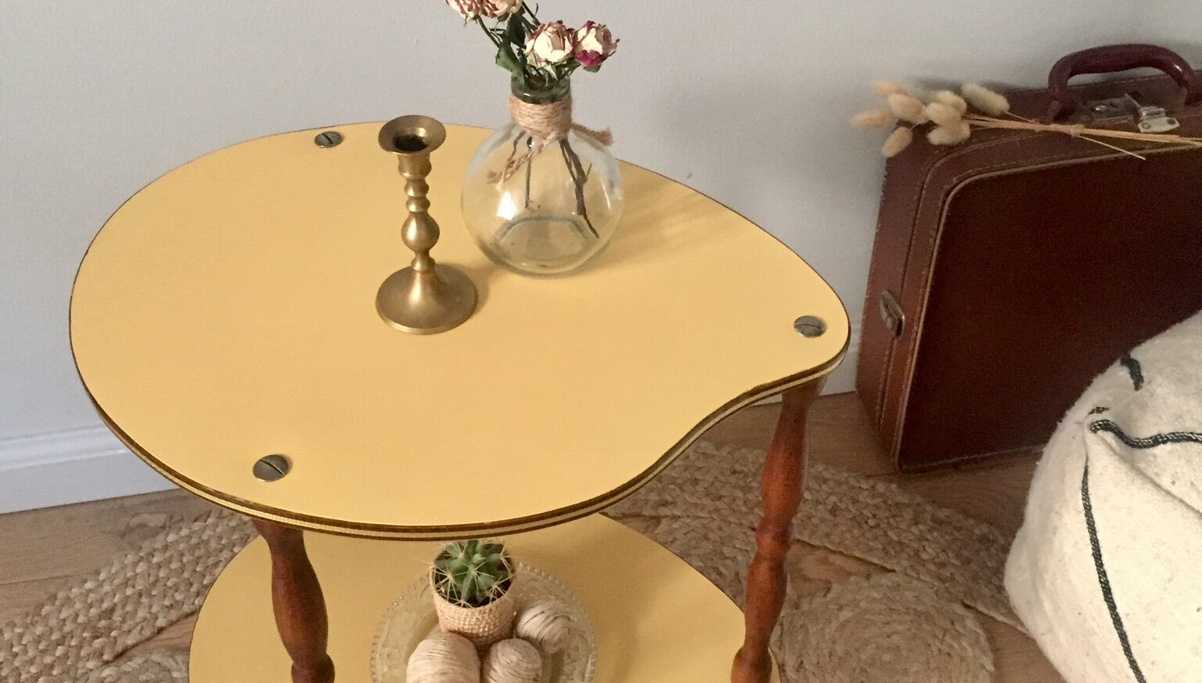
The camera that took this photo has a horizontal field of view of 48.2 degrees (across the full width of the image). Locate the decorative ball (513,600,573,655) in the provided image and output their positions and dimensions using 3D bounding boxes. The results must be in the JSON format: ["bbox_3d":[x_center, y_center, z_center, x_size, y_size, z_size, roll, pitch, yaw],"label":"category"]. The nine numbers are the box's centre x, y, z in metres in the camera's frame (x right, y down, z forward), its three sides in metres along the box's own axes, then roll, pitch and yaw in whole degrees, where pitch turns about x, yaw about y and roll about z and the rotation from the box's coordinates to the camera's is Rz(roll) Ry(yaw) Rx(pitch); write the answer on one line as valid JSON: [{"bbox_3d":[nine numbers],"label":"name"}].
[{"bbox_3d":[-0.043,0.215,1.009,0.043,0.043,0.043,1,41,-1],"label":"decorative ball"}]

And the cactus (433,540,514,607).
[{"bbox_3d":[-0.091,0.164,0.970,0.055,0.043,0.055,3,43,0],"label":"cactus"}]

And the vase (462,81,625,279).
[{"bbox_3d":[-0.033,-0.098,0.764,0.093,0.112,0.093,3,43,0],"label":"vase"}]

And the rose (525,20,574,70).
[{"bbox_3d":[-0.027,-0.162,0.731,0.027,0.027,0.027,6,58,-4],"label":"rose"}]

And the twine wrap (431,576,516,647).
[{"bbox_3d":[-0.091,0.192,0.997,0.061,0.059,0.061,3,43,0],"label":"twine wrap"}]

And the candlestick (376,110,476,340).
[{"bbox_3d":[-0.097,-0.066,0.726,0.058,0.114,0.058,3,43,0],"label":"candlestick"}]

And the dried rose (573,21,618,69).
[{"bbox_3d":[-0.003,-0.163,0.737,0.025,0.026,0.025,20,44,-16],"label":"dried rose"}]

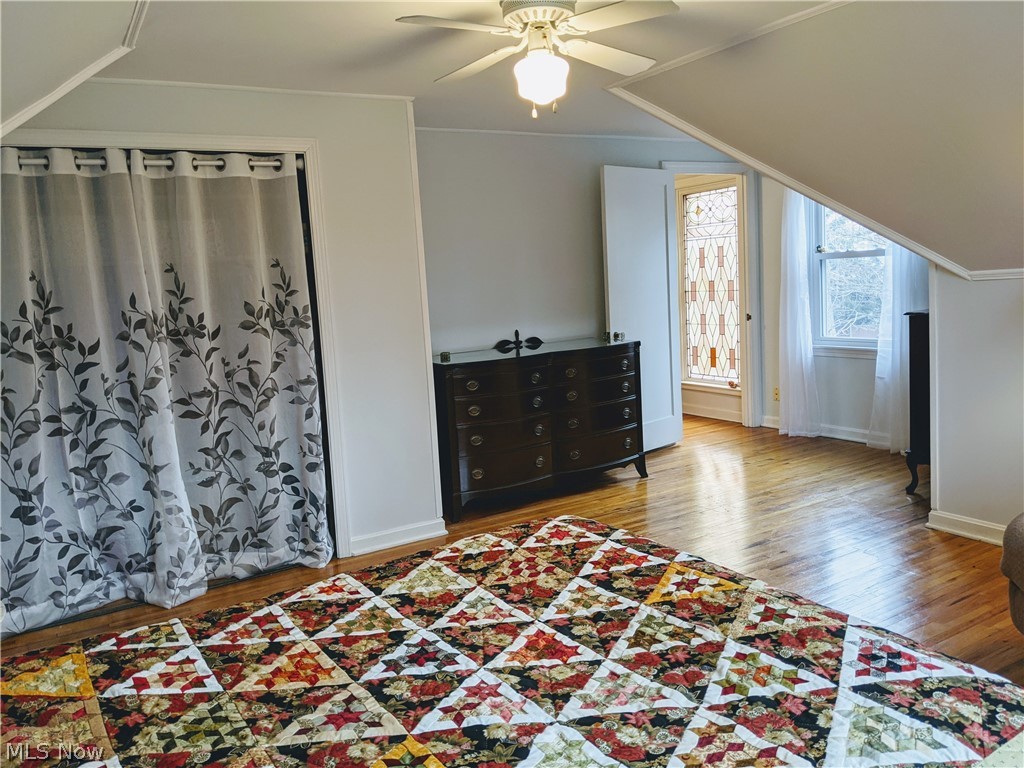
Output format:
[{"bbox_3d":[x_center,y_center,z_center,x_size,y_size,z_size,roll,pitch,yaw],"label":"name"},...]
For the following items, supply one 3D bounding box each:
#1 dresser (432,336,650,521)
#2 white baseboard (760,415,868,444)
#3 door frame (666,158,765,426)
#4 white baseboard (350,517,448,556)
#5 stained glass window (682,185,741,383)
[{"bbox_3d":[0.116,0.230,4.983,1.393,0.878,0.587,-8,8,-31],"label":"dresser"},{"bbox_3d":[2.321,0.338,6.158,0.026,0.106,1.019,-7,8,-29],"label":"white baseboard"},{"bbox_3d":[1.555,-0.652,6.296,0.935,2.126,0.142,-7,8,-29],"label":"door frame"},{"bbox_3d":[-0.573,0.773,4.091,0.524,0.106,0.026,-7,8,-29],"label":"white baseboard"},{"bbox_3d":[1.754,-0.835,6.961,0.046,1.655,0.677,-7,8,-29],"label":"stained glass window"}]

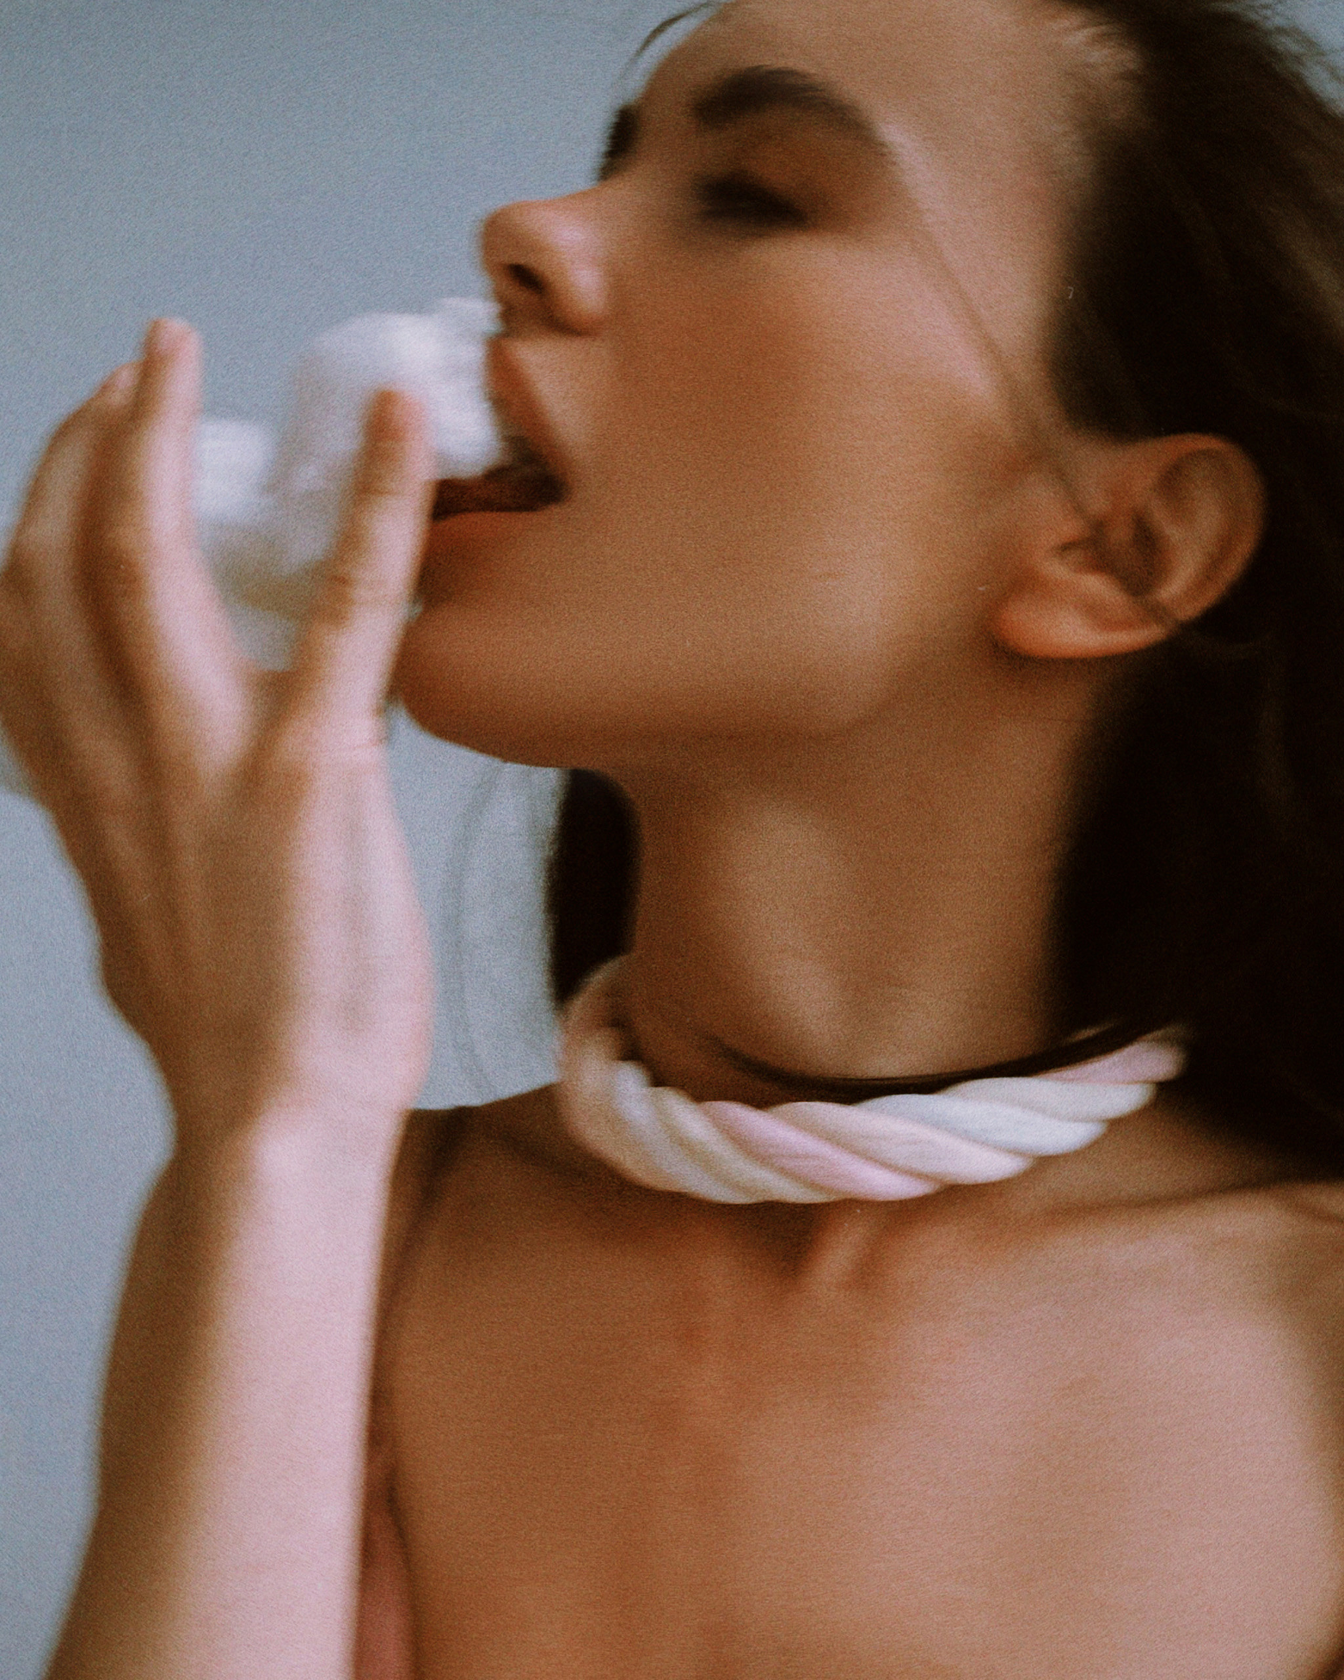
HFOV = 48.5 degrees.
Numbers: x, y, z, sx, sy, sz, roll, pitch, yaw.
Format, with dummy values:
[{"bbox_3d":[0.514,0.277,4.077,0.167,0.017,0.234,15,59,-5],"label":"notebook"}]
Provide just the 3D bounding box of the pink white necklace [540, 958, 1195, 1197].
[{"bbox_3d":[0.049,0.044,0.372,0.161,0.034,0.155,-2,18,16],"label":"pink white necklace"}]

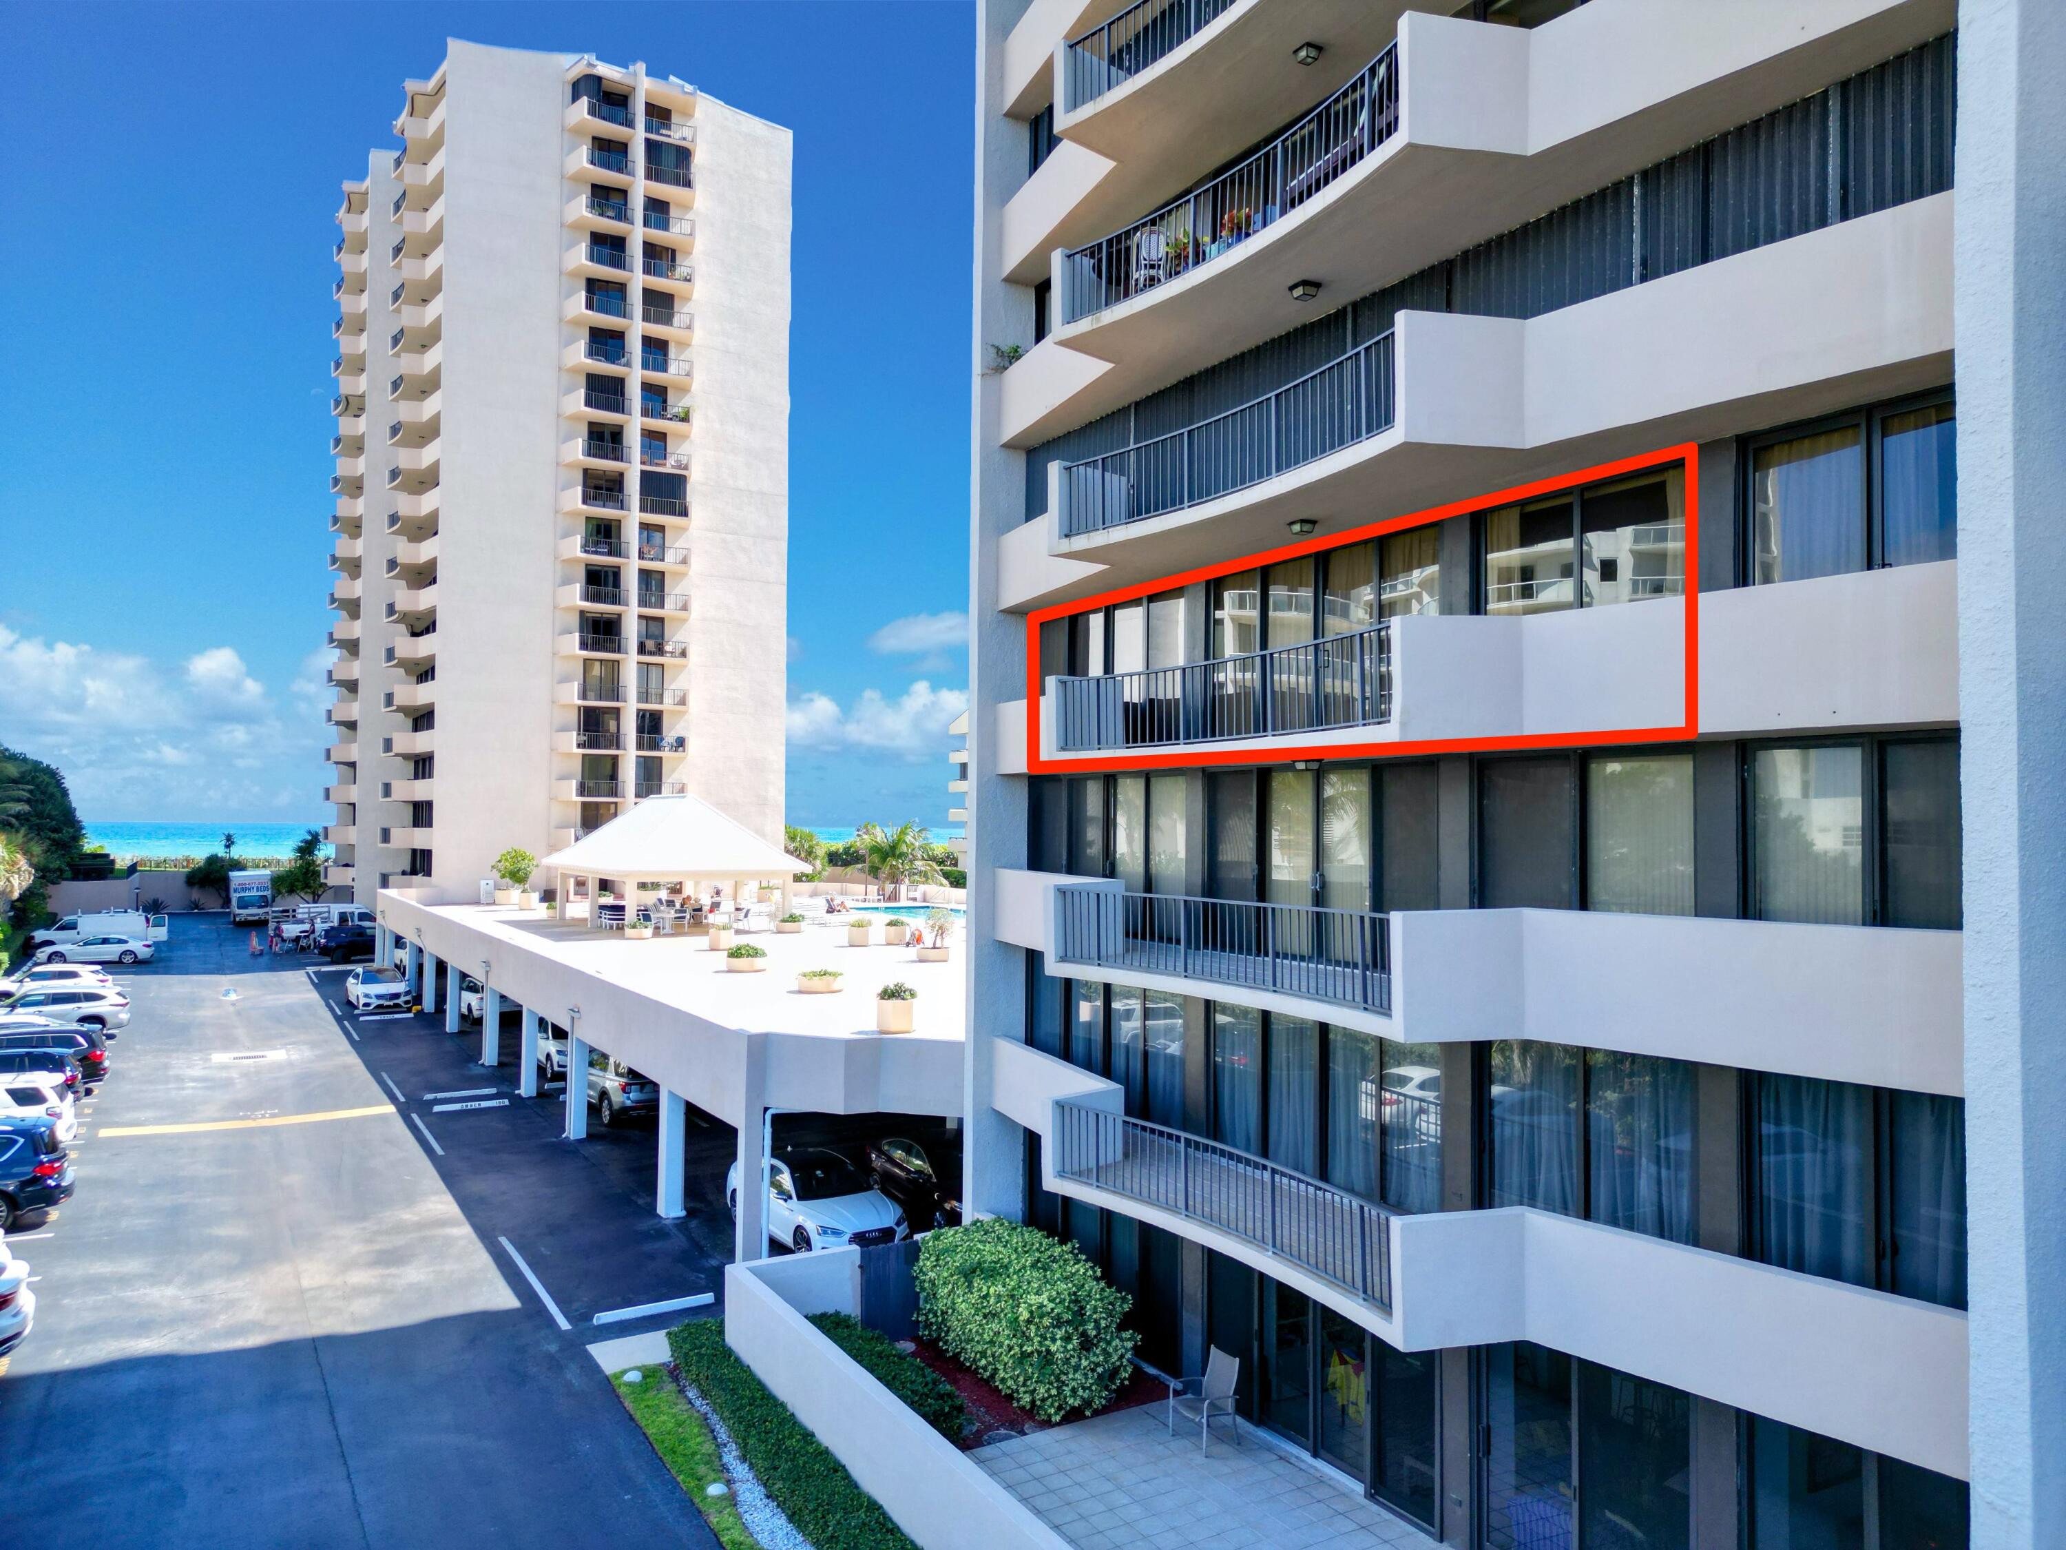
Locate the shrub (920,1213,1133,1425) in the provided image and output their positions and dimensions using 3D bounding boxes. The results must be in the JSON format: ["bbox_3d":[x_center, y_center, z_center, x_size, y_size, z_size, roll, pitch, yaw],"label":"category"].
[{"bbox_3d":[-0.095,7.529,20.131,2.040,1.378,4.107,2,-2,-29],"label":"shrub"}]

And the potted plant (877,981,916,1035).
[{"bbox_3d":[-2.200,3.729,23.023,0.610,0.800,0.610,1,-2,-5],"label":"potted plant"}]

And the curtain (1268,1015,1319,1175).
[{"bbox_3d":[3.206,3.732,17.417,0.120,2.252,0.928,2,-2,-29],"label":"curtain"}]

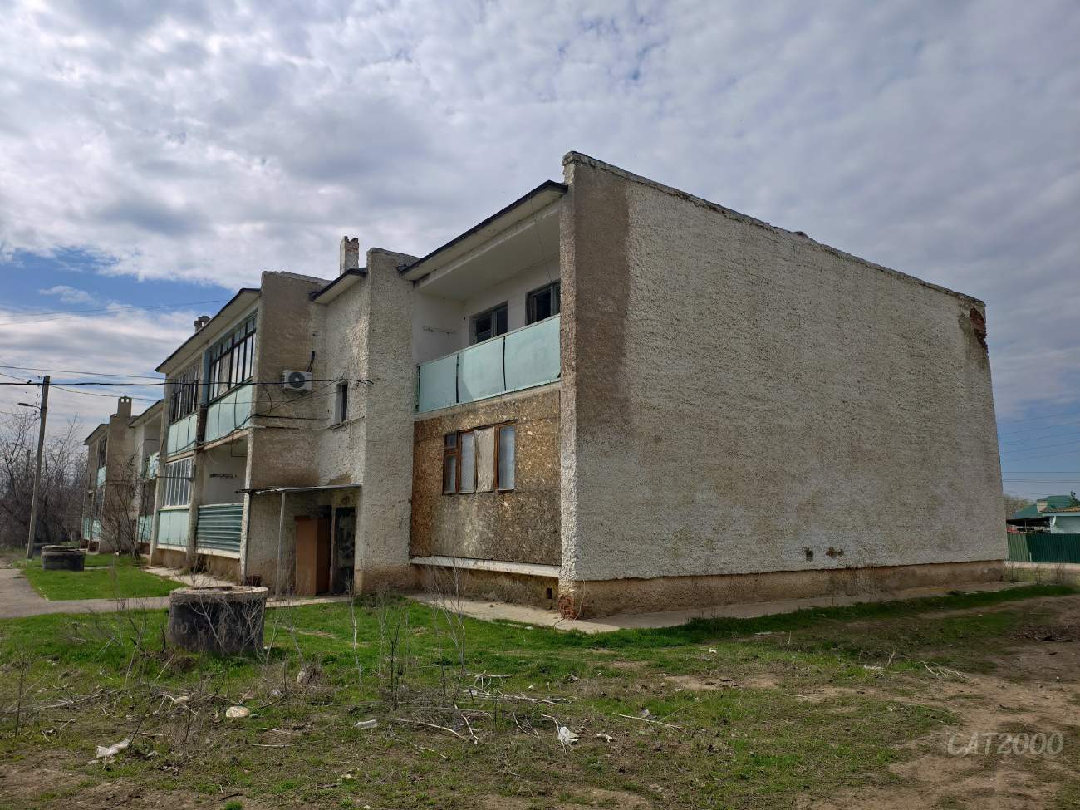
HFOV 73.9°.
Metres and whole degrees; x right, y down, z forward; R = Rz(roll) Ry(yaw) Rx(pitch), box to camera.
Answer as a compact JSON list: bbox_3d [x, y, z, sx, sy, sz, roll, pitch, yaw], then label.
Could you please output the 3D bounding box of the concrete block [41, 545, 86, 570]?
[{"bbox_3d":[-15.256,4.860,23.008,1.200,0.760,1.200,6,-11,-36],"label":"concrete block"}]

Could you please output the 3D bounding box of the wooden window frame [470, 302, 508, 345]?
[{"bbox_3d":[-1.117,-1.526,16.579,0.160,1.350,1.600,6,-11,-36],"label":"wooden window frame"}]

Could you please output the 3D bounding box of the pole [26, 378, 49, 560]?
[{"bbox_3d":[-19.722,2.398,28.230,0.230,7.173,0.230,6,-11,-36],"label":"pole"}]

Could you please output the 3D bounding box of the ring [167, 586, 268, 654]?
[{"bbox_3d":[-4.154,2.733,9.283,1.170,0.740,1.170,6,-11,-36],"label":"ring"}]

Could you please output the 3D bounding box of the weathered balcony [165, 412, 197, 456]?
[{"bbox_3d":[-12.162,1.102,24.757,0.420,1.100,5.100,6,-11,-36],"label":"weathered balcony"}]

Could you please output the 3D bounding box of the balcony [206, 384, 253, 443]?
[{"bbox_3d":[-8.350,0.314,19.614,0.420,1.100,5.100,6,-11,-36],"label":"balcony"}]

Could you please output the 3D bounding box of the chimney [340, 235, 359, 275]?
[{"bbox_3d":[-5.023,-3.795,18.973,0.400,1.160,0.400,6,-11,-36],"label":"chimney"}]

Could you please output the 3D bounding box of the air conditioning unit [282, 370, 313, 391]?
[{"bbox_3d":[-5.842,-0.559,17.293,0.660,0.490,0.280,6,-11,-36],"label":"air conditioning unit"}]

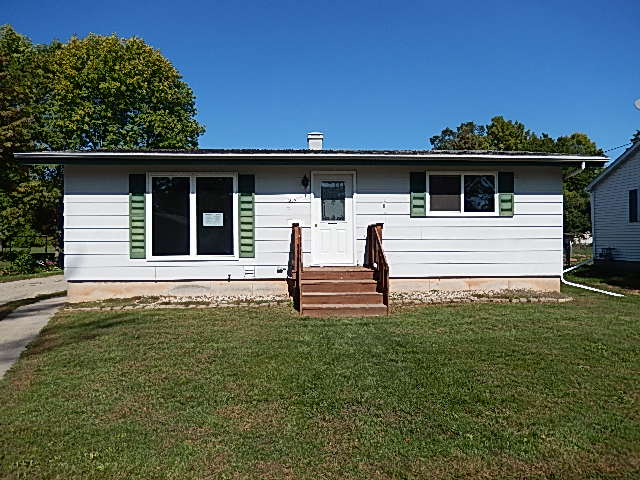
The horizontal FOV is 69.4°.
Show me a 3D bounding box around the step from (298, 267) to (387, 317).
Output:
[{"bbox_3d":[0.375,0.970,9.250,1.550,0.770,1.950,0,0,-3],"label":"step"}]

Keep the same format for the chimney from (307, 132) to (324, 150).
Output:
[{"bbox_3d":[-0.130,-2.820,13.600,0.460,0.640,0.460,0,0,-3],"label":"chimney"}]

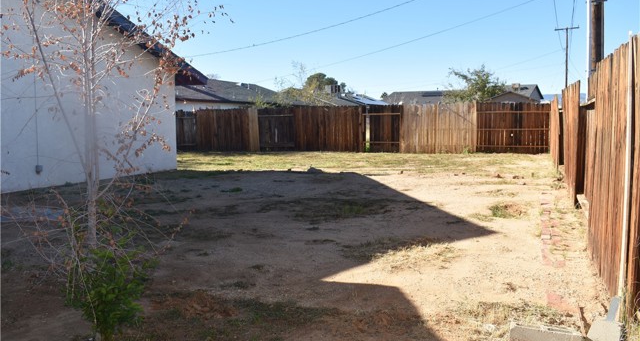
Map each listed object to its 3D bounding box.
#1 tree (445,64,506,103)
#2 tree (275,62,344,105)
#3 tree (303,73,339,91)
[{"bbox_3d":[8.903,-3.903,30.761,3.550,4.240,3.370,0,6,0],"label":"tree"},{"bbox_3d":[-0.523,-3.355,26.796,3.490,3.980,3.310,0,6,0],"label":"tree"},{"bbox_3d":[0.200,-9.628,71.385,4.530,7.140,4.300,0,6,0],"label":"tree"}]

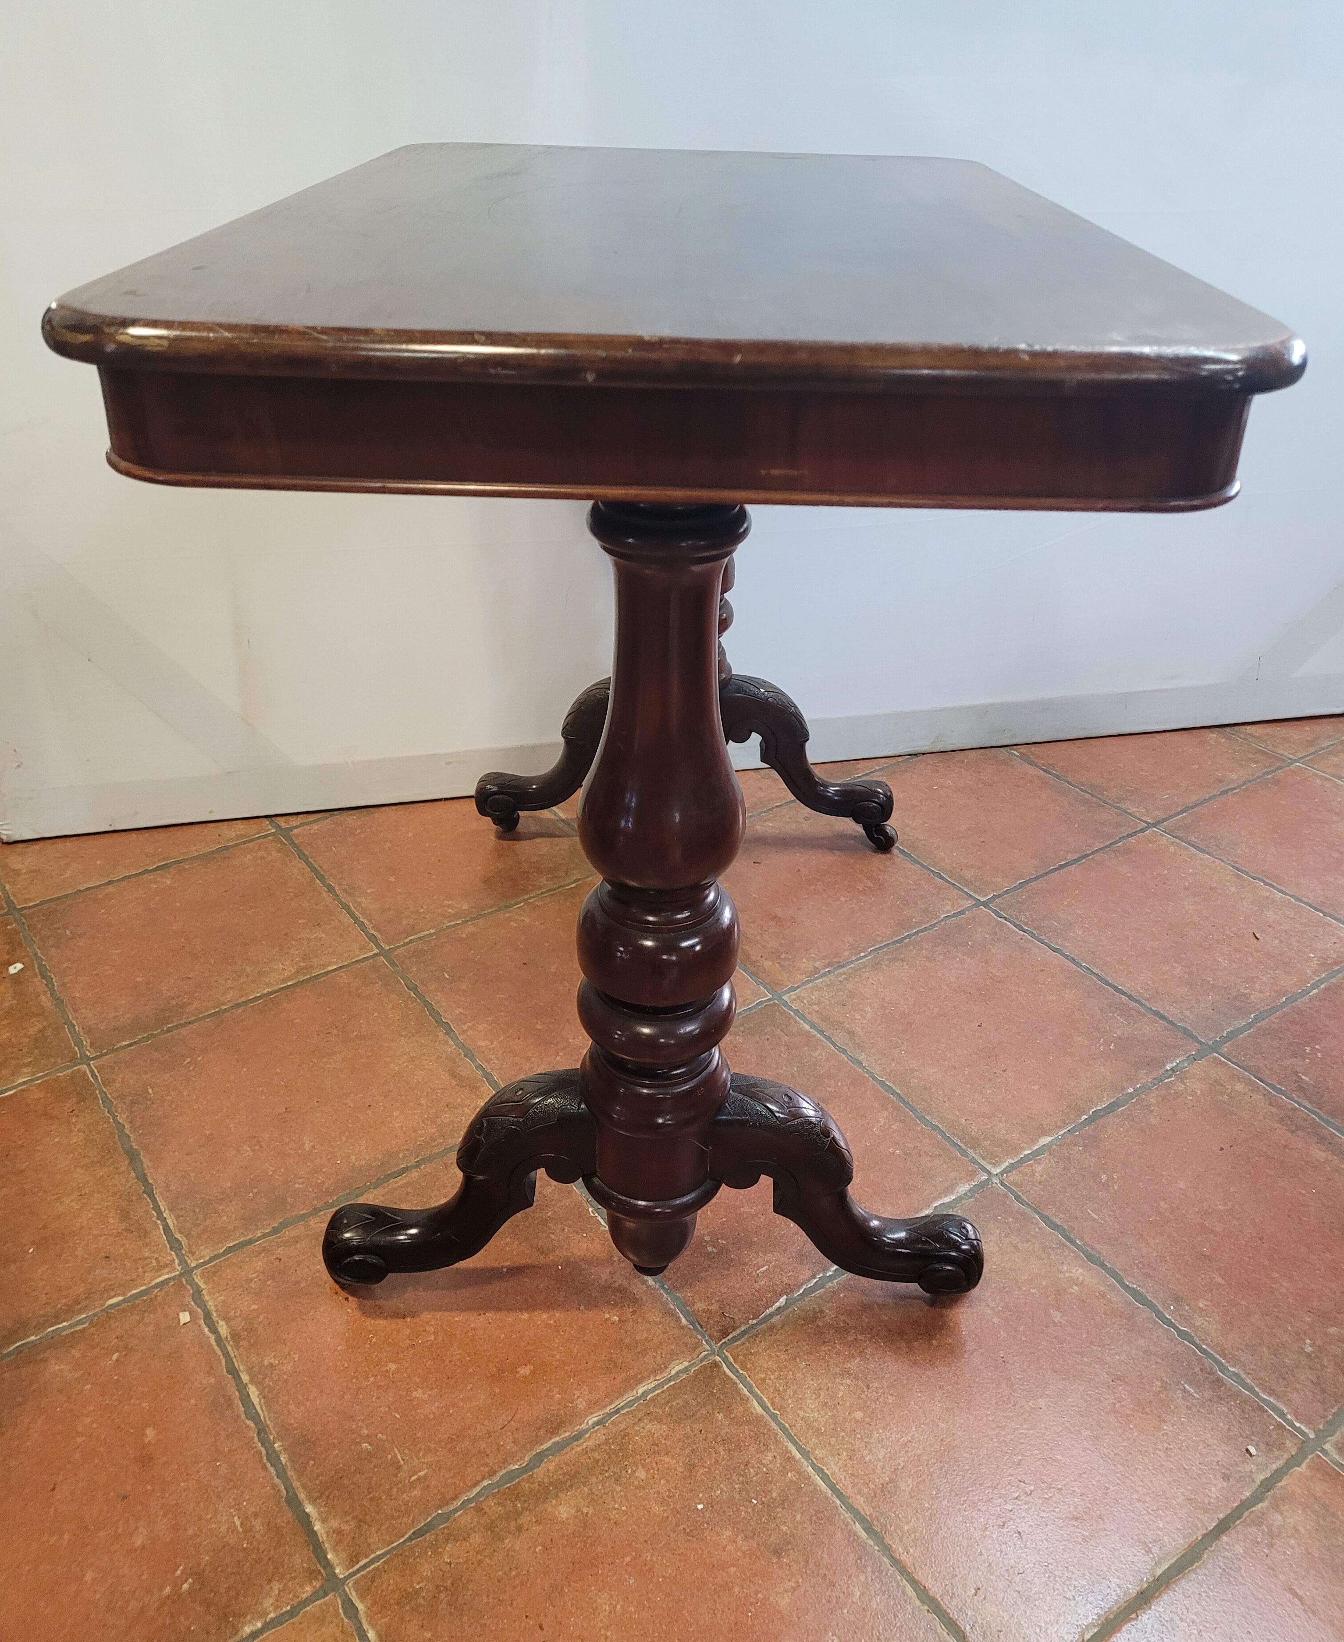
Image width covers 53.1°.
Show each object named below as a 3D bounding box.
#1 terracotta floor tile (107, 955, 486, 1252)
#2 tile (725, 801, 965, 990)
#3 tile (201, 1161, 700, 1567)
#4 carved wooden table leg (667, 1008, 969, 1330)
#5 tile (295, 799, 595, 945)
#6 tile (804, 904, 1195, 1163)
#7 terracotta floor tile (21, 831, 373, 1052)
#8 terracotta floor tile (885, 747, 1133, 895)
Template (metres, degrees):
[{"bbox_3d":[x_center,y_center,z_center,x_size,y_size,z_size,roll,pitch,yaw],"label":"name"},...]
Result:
[{"bbox_3d":[-0.353,0.257,1.272,0.297,0.012,0.297,-19,37,-30],"label":"terracotta floor tile"},{"bbox_3d":[0.145,0.079,1.574,0.297,0.012,0.297,-19,37,-30],"label":"tile"},{"bbox_3d":[-0.179,0.388,1.058,0.297,0.012,0.297,-19,37,-30],"label":"tile"},{"bbox_3d":[0.129,0.290,1.028,0.224,0.201,0.068,1,31,1],"label":"carved wooden table leg"},{"bbox_3d":[-0.277,0.038,1.635,0.297,0.012,0.297,-19,37,-30],"label":"tile"},{"bbox_3d":[0.321,0.208,1.362,0.297,0.012,0.297,-19,37,-30],"label":"tile"},{"bbox_3d":[-0.526,0.127,1.485,0.297,0.012,0.297,-19,37,-30],"label":"terracotta floor tile"},{"bbox_3d":[0.394,-0.009,1.724,0.297,0.012,0.297,-19,37,-30],"label":"terracotta floor tile"}]

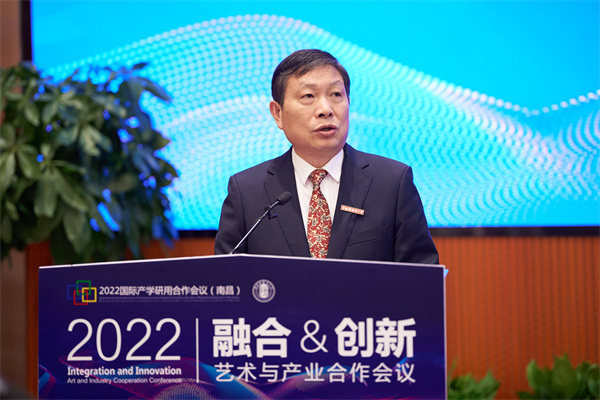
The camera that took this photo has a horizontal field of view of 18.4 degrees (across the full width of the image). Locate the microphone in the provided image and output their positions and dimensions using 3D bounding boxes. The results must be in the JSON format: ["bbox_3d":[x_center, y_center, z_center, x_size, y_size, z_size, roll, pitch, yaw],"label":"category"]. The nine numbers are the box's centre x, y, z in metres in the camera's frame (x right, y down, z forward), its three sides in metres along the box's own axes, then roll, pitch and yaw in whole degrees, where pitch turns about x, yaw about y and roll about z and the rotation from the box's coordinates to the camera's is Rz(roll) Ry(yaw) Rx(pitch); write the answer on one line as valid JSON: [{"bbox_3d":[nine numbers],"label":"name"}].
[{"bbox_3d":[-0.090,0.054,4.100,0.190,0.160,0.045,0,0,-44],"label":"microphone"}]

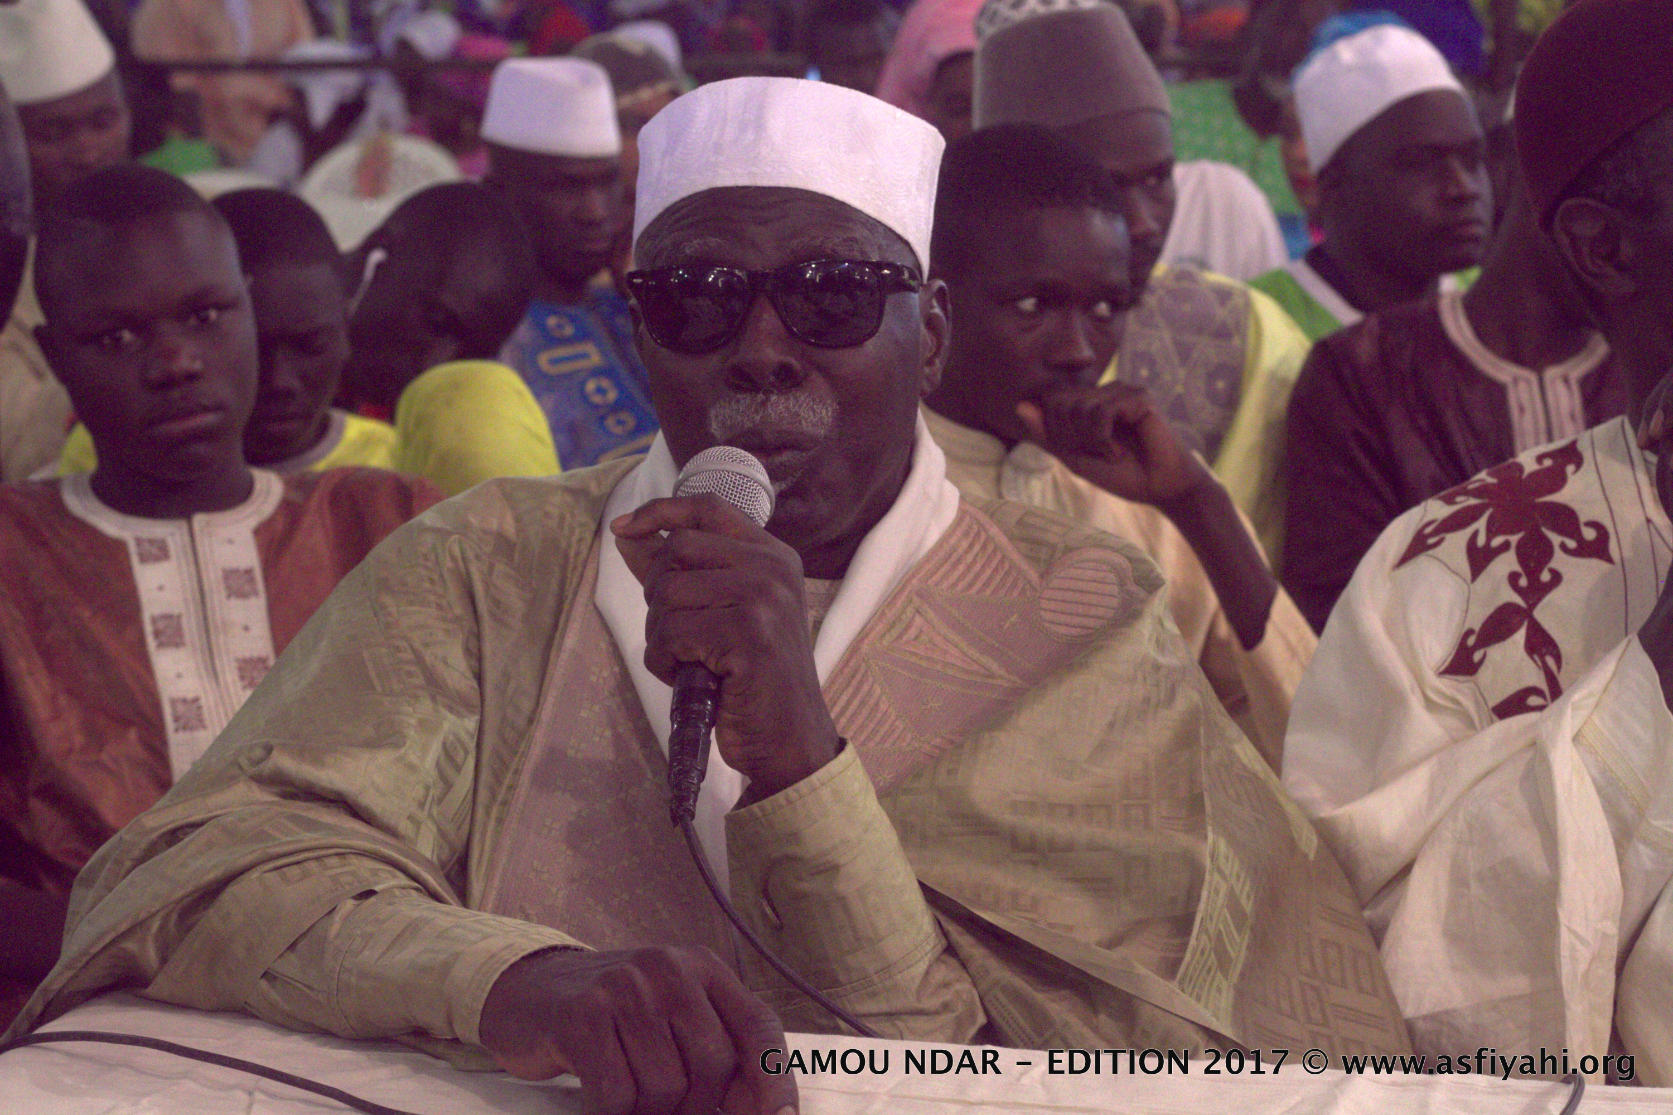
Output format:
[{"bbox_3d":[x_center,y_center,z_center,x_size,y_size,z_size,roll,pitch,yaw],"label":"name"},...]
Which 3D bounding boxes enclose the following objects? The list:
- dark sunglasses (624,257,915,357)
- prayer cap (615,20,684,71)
[{"bbox_3d":[-0.028,-0.135,1.980,0.146,0.051,0.148,-1,2,9],"label":"dark sunglasses"},{"bbox_3d":[-0.374,-0.960,6.800,0.175,0.100,0.185,-1,5,-9],"label":"prayer cap"}]

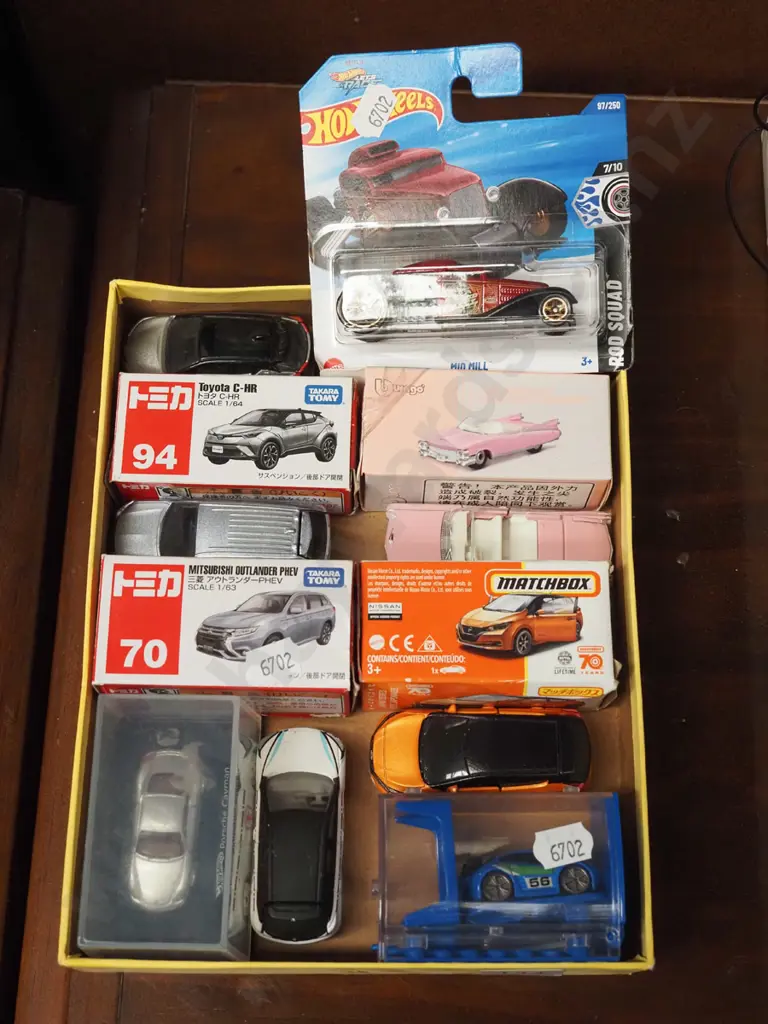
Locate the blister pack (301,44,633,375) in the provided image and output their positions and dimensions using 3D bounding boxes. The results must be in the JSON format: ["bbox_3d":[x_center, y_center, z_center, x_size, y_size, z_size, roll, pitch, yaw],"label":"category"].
[{"bbox_3d":[0.026,-0.096,0.455,0.107,0.034,0.107,-2,99,5],"label":"blister pack"}]

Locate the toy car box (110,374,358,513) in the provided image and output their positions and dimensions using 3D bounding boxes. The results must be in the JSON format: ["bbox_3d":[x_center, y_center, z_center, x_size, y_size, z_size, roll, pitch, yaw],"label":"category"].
[{"bbox_3d":[-0.051,-0.023,0.490,0.079,0.028,0.040,1,72,-1],"label":"toy car box"}]

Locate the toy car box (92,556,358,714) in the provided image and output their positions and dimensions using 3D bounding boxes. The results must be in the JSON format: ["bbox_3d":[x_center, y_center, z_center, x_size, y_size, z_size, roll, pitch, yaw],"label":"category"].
[{"bbox_3d":[-0.050,0.040,0.459,0.079,0.033,0.042,2,68,-2],"label":"toy car box"}]

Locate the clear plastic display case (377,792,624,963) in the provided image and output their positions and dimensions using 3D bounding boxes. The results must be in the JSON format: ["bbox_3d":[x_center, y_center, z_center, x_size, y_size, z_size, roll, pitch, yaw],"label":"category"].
[{"bbox_3d":[0.034,0.114,0.435,0.072,0.037,0.048,0,70,0],"label":"clear plastic display case"}]

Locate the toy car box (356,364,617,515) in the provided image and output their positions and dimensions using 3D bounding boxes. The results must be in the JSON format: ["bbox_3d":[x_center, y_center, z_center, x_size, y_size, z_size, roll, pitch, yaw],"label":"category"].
[{"bbox_3d":[0.034,-0.023,0.483,0.081,0.033,0.039,2,69,0],"label":"toy car box"}]

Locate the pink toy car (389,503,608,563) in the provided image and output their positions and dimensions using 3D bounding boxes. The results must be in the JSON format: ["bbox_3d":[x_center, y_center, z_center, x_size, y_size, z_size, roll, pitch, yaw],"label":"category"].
[{"bbox_3d":[0.039,0.012,0.480,0.077,0.020,0.028,1,69,-1],"label":"pink toy car"}]

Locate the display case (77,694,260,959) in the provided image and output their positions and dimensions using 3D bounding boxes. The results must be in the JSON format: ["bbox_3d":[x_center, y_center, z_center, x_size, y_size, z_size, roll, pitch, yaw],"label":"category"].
[{"bbox_3d":[-0.066,0.098,0.438,0.047,0.043,0.077,1,70,0],"label":"display case"}]

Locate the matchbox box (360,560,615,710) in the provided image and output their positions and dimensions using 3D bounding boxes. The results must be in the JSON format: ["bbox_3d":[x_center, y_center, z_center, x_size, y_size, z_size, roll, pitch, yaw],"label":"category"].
[{"bbox_3d":[0.032,0.041,0.461,0.078,0.037,0.039,0,70,0],"label":"matchbox box"}]

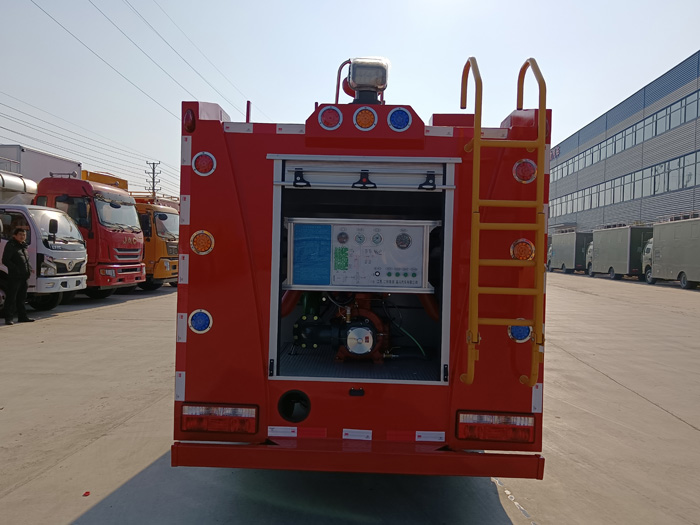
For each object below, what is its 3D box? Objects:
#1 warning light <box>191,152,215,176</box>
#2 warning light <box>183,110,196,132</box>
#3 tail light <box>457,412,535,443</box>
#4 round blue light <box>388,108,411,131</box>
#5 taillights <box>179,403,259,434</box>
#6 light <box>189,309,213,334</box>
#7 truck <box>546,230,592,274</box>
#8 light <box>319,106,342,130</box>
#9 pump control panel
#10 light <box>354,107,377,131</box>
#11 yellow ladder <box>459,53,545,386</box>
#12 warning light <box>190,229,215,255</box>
[{"bbox_3d":[-0.737,-0.497,2.765,0.122,0.122,0.030,2,1,1],"label":"warning light"},{"bbox_3d":[-0.808,-0.717,2.763,0.060,0.123,0.045,2,1,1],"label":"warning light"},{"bbox_3d":[0.740,0.837,2.777,0.390,0.152,0.060,2,1,1],"label":"tail light"},{"bbox_3d":[0.250,-0.709,2.715,0.122,0.122,0.030,2,1,1],"label":"round blue light"},{"bbox_3d":[-0.665,0.801,2.803,0.390,0.152,0.060,2,1,1],"label":"taillights"},{"bbox_3d":[-0.756,0.301,2.770,0.122,0.122,0.030,2,1,1],"label":"light"},{"bbox_3d":[18.198,-0.759,44.154,2.250,3.180,6.900,1,1,4],"label":"truck"},{"bbox_3d":[-0.096,-0.716,2.720,0.122,0.122,0.030,2,1,1],"label":"light"},{"bbox_3d":[0.071,-0.037,3.004,0.840,0.400,0.090,2,1,1],"label":"pump control panel"},{"bbox_3d":[0.079,-0.713,2.717,0.119,0.119,0.030,2,1,1],"label":"light"},{"bbox_3d":[0.754,-0.222,2.767,0.342,1.628,0.420,2,1,1],"label":"yellow ladder"},{"bbox_3d":[-0.749,-0.100,2.779,0.122,0.122,0.035,2,1,1],"label":"warning light"}]

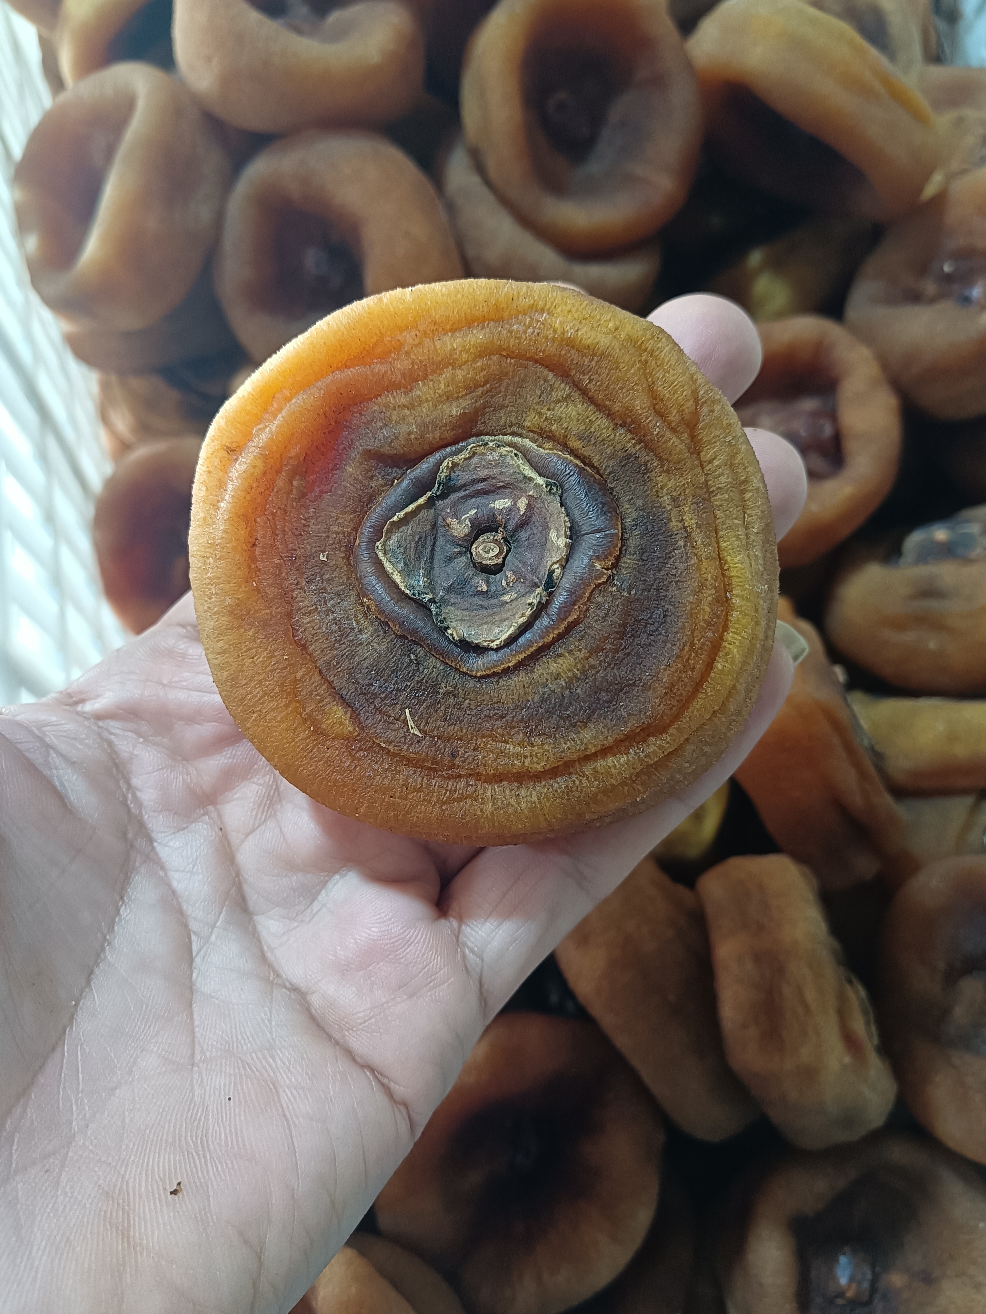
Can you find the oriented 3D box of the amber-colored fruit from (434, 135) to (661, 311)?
[{"bbox_3d":[0.018,-0.137,0.322,0.071,0.036,0.071,0,77,0],"label":"amber-colored fruit"}]

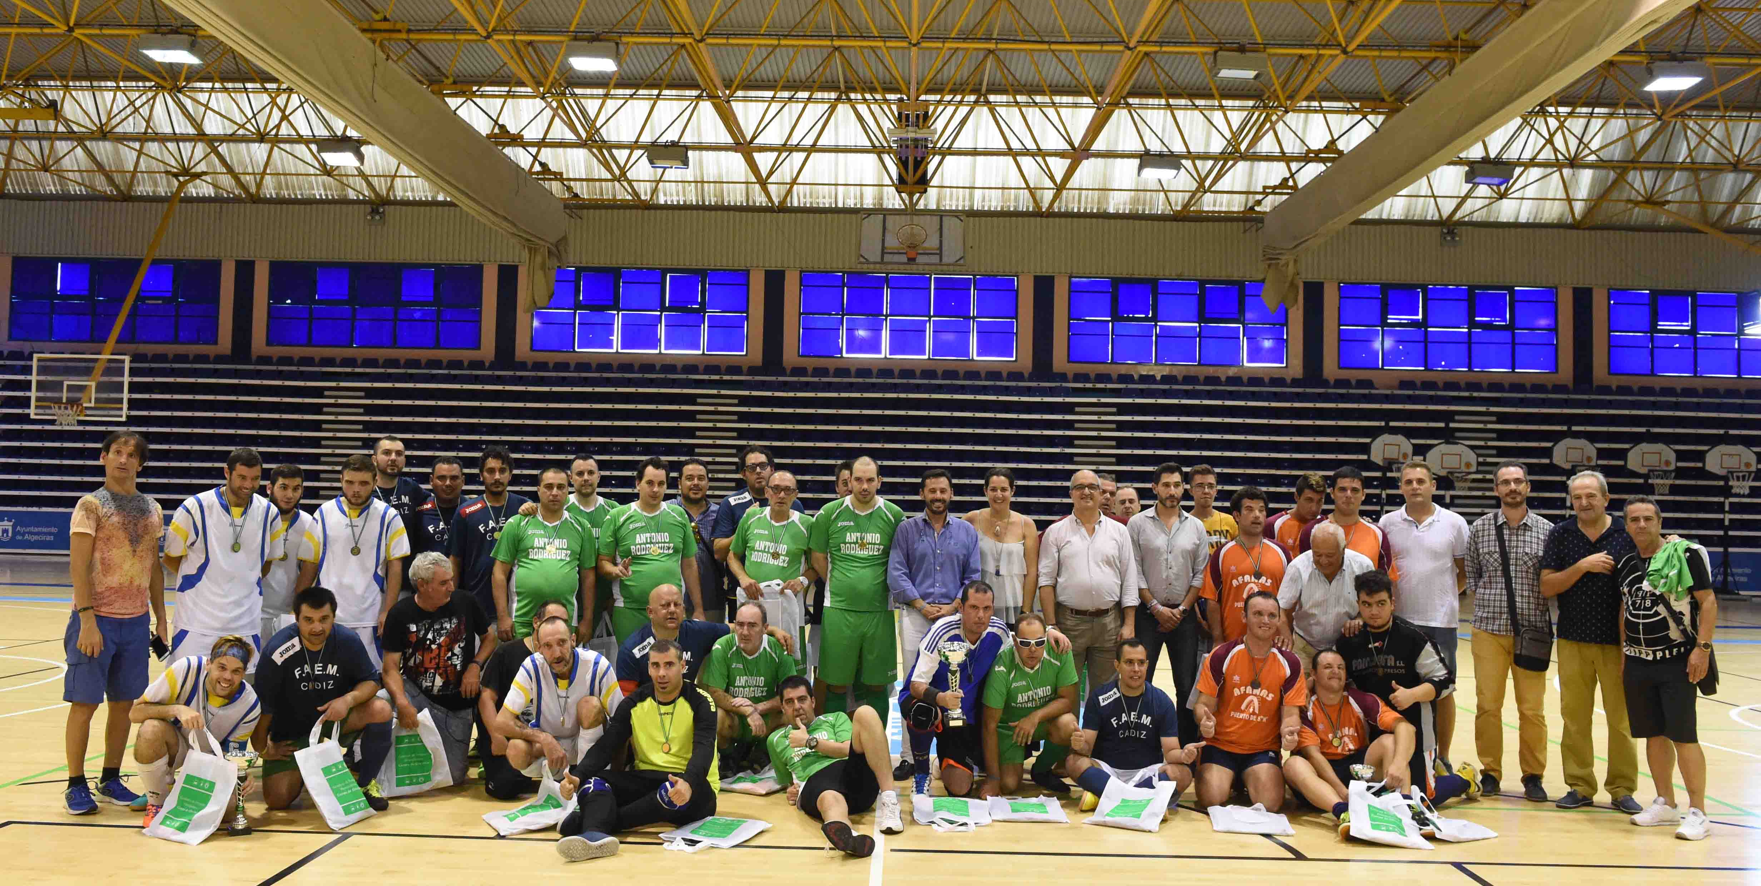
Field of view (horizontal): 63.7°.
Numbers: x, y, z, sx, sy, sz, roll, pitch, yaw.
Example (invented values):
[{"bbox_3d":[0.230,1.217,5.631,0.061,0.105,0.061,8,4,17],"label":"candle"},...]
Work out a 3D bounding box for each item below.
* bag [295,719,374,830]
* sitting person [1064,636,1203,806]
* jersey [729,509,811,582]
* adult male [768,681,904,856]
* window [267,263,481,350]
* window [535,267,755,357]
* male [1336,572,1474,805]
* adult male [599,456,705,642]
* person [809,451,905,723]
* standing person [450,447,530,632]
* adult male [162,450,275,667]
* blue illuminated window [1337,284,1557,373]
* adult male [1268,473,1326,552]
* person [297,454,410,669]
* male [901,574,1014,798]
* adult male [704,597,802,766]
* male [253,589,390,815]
[{"bbox_3d":[-2.502,1.526,6.486,0.130,0.470,0.330,-33,-11,16],"label":"bag"},{"bbox_3d":[1.314,1.441,7.378,0.720,0.837,0.780,1,-2,9],"label":"sitting person"},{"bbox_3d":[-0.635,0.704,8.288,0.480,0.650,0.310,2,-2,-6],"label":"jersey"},{"bbox_3d":[-0.224,1.452,6.667,0.650,0.700,1.050,2,-2,-5],"label":"adult male"},{"bbox_3d":[-11.446,-3.094,32.050,4.738,1.876,0.150,1,-2,1],"label":"window"},{"bbox_3d":[-5.069,-2.799,29.824,4.570,1.820,0.150,1,-2,1],"label":"window"},{"bbox_3d":[2.803,1.301,7.636,0.660,1.203,0.750,0,-3,31],"label":"male"},{"bbox_3d":[-1.297,0.959,7.955,0.570,1.745,0.370,2,-2,-5],"label":"adult male"},{"bbox_3d":[-0.131,0.968,7.918,0.560,1.780,0.360,1,-2,-2],"label":"person"},{"bbox_3d":[-2.365,0.928,8.602,0.540,1.810,0.340,2,-3,-8],"label":"standing person"},{"bbox_3d":[-3.494,0.886,7.484,0.550,1.740,0.340,2,-2,-23],"label":"adult male"},{"bbox_3d":[11.547,-2.334,28.913,4.470,1.768,0.150,1,-2,1],"label":"blue illuminated window"},{"bbox_3d":[2.591,1.062,8.727,0.520,1.766,0.340,1,-2,7],"label":"adult male"},{"bbox_3d":[-2.829,0.915,7.571,0.530,1.720,0.330,2,-2,-18],"label":"person"},{"bbox_3d":[0.404,1.274,7.501,0.600,1.120,0.720,1,-2,9],"label":"male"},{"bbox_3d":[-0.739,1.373,8.062,0.560,0.938,0.650,1,-2,-4],"label":"adult male"},{"bbox_3d":[-2.781,1.239,7.107,0.660,1.040,0.750,2,-2,-17],"label":"male"}]

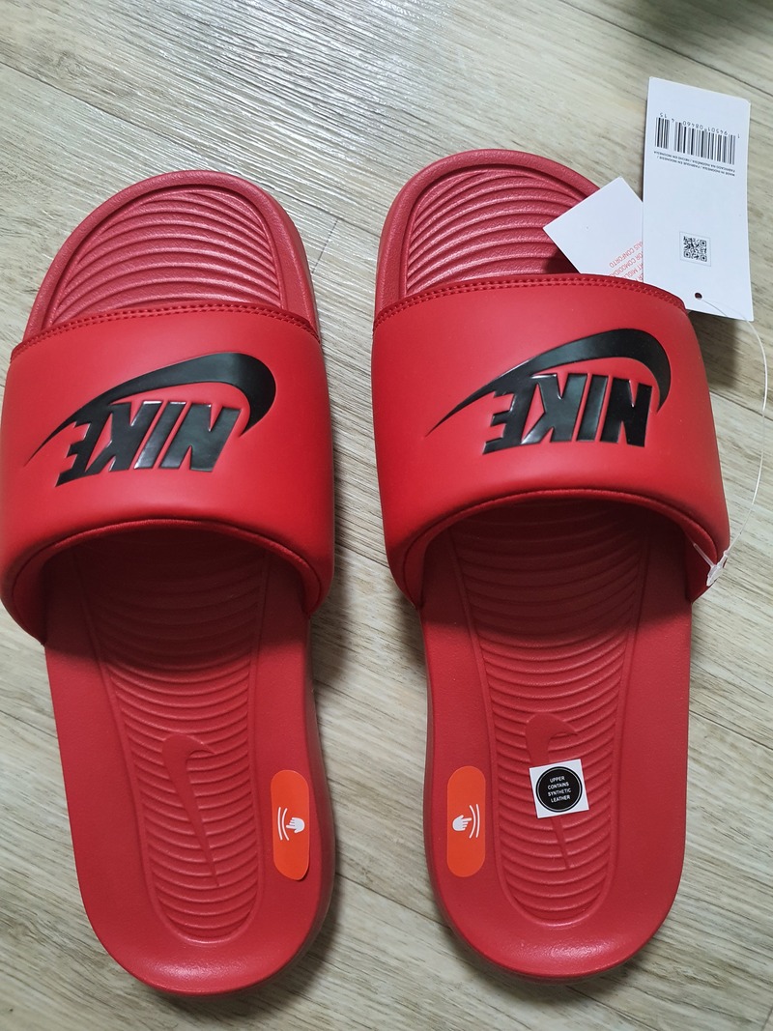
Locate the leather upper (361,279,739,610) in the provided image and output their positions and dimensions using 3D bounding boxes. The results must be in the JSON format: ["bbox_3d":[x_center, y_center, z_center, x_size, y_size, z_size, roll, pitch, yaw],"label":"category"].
[{"bbox_3d":[0.057,-0.022,0.263,0.121,0.066,0.114,-3,89,1],"label":"leather upper"}]

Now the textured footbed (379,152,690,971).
[{"bbox_3d":[0.056,0.016,0.293,0.108,0.029,0.302,-3,89,1],"label":"textured footbed"}]

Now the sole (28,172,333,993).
[{"bbox_3d":[-0.073,0.025,0.295,0.108,0.031,0.303,-4,89,1],"label":"sole"}]

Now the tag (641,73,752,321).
[{"bbox_3d":[0.120,-0.122,0.295,0.044,0.002,0.096,7,77,-8],"label":"tag"}]

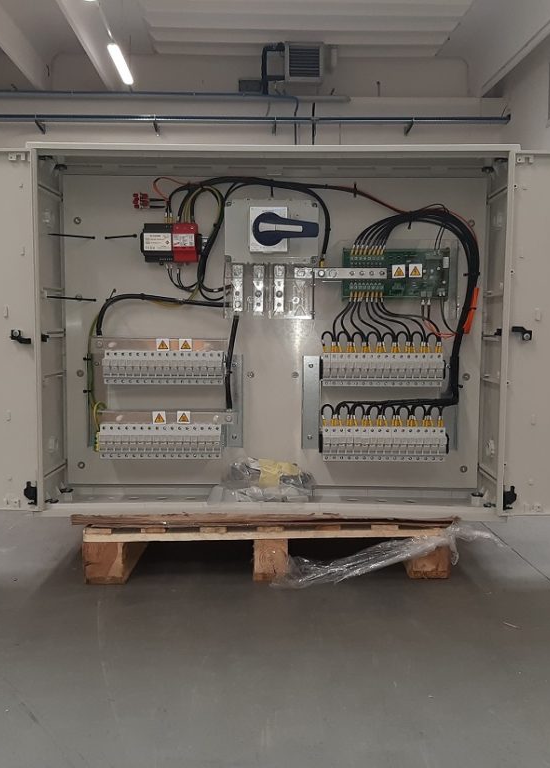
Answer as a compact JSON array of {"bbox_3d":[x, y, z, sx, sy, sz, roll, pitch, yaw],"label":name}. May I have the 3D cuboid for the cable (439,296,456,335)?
[{"bbox_3d":[0.406,-0.161,1.880,0.036,0.088,0.030,0,5,0],"label":"cable"}]

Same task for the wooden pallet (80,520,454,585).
[{"bbox_3d":[-0.039,0.331,2.276,0.800,0.125,1.100,0,4,-2],"label":"wooden pallet"}]

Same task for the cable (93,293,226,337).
[{"bbox_3d":[-0.275,-0.165,1.900,0.311,0.103,0.045,0,5,0],"label":"cable"}]

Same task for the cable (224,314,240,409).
[{"bbox_3d":[-0.103,-0.053,1.900,0.037,0.222,0.040,0,5,0],"label":"cable"}]

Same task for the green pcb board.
[{"bbox_3d":[0.284,-0.255,1.870,0.250,0.122,0.030,0,5,0],"label":"green pcb board"}]

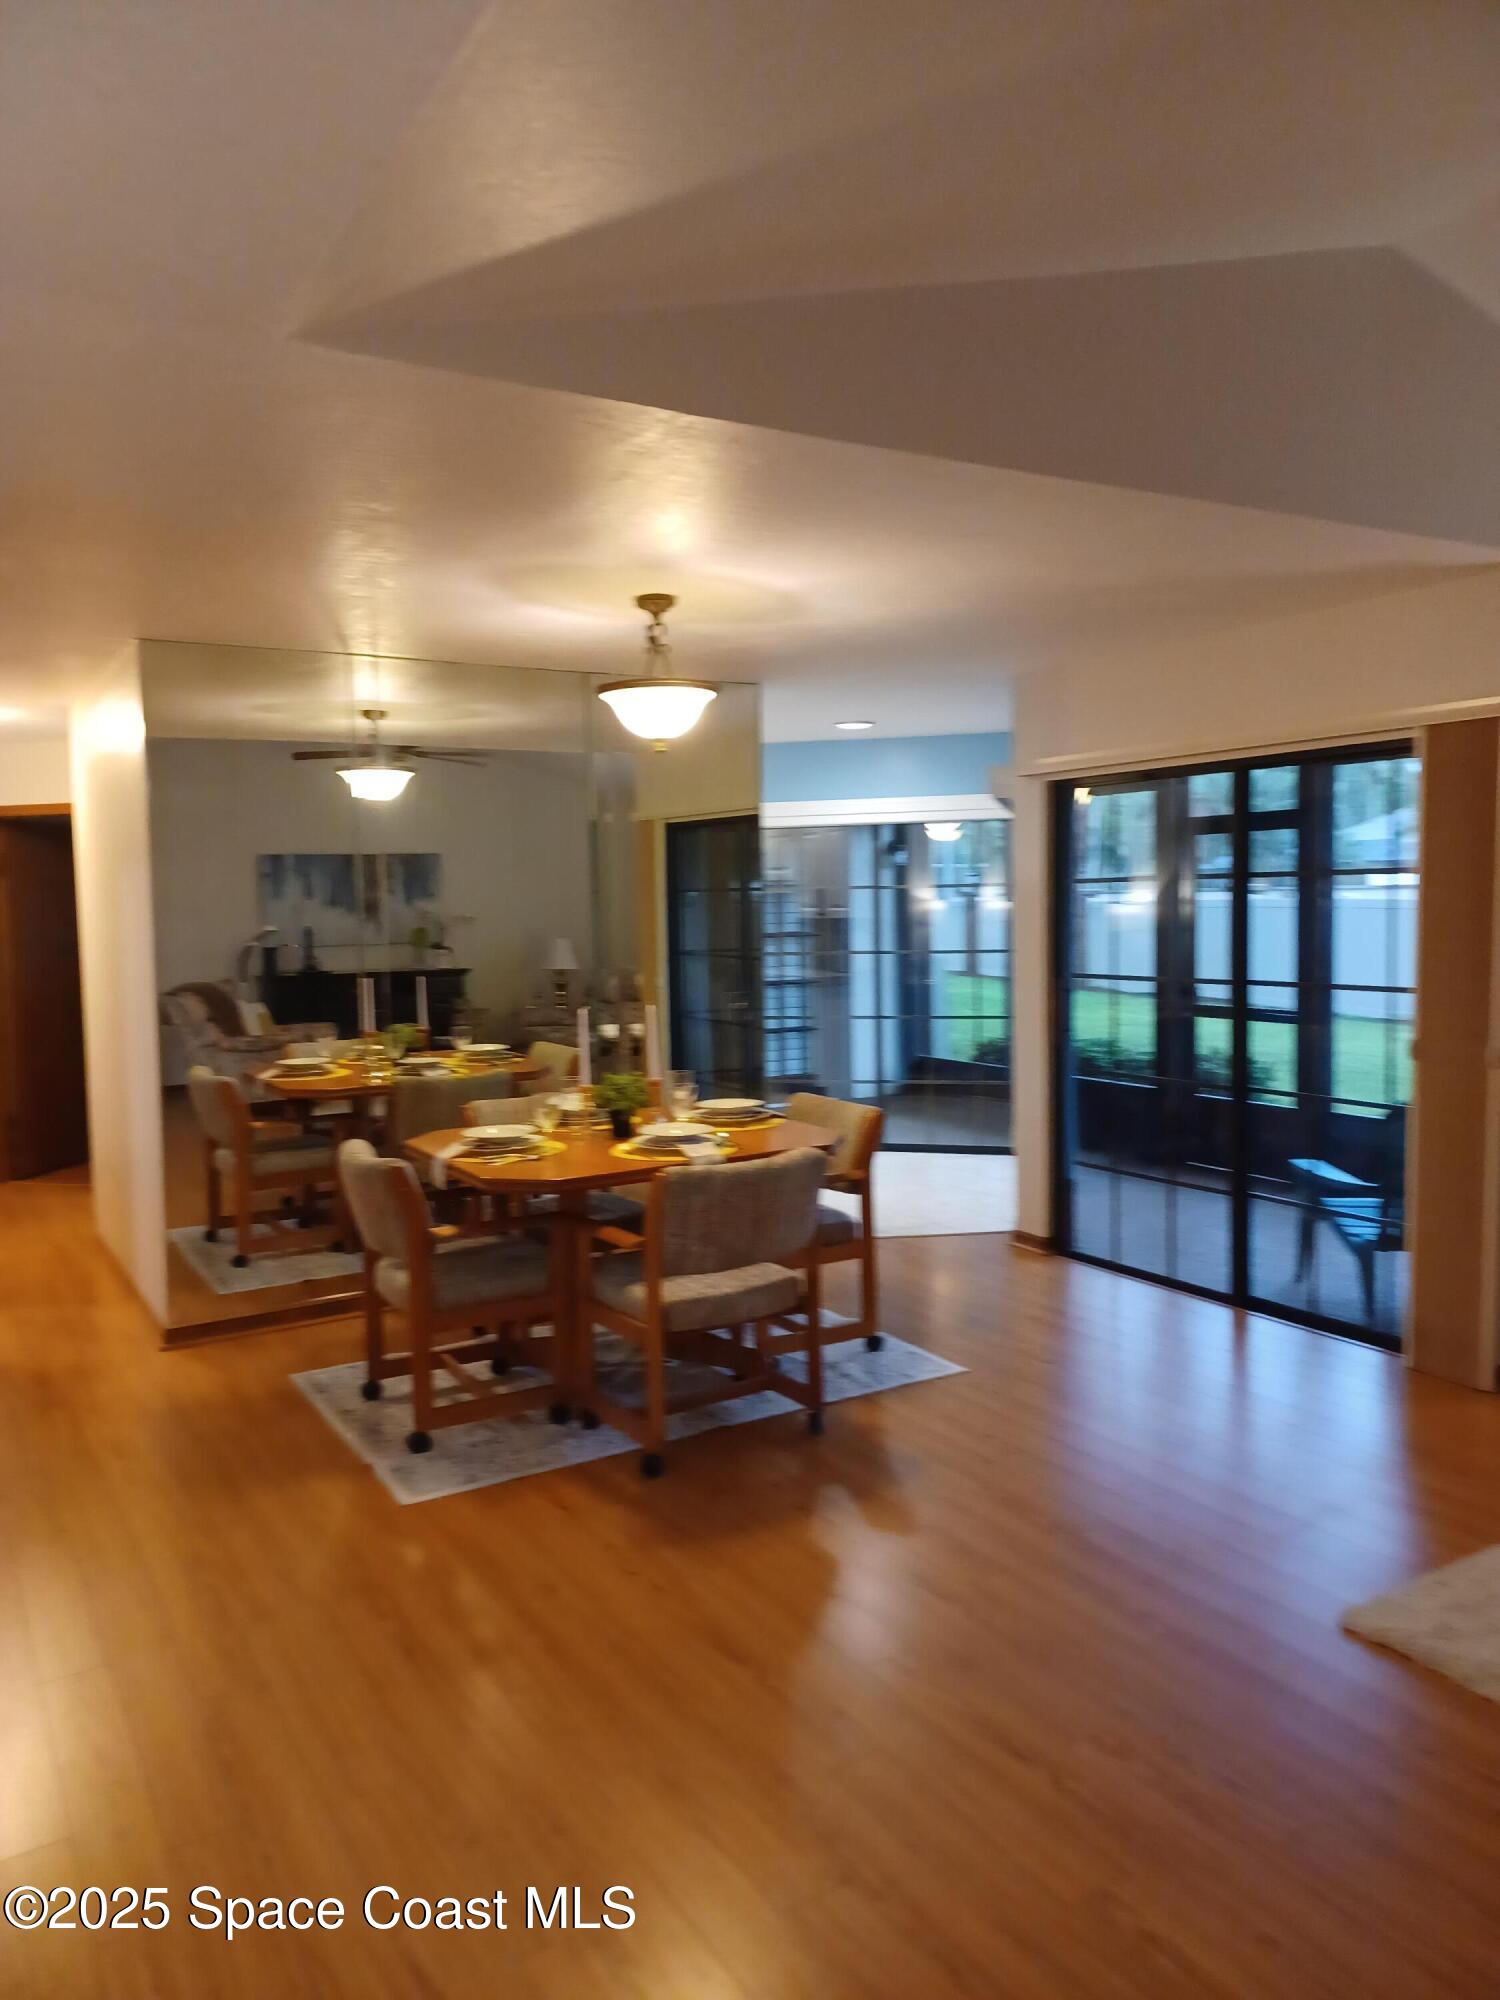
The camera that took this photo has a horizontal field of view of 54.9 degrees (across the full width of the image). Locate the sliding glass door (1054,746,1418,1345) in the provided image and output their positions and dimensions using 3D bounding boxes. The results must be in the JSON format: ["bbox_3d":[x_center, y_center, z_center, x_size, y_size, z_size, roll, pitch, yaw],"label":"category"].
[{"bbox_3d":[1.809,0.127,5.346,0.110,2.002,1.850,-3,4,-31],"label":"sliding glass door"}]

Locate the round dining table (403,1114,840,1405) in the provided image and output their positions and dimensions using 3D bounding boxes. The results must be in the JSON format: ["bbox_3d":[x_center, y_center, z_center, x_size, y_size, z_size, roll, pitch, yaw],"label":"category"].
[{"bbox_3d":[-0.400,0.831,4.697,1.260,0.765,1.070,-3,4,-32],"label":"round dining table"}]

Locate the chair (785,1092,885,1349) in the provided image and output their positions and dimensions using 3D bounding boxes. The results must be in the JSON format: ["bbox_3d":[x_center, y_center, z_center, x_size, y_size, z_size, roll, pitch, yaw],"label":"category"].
[{"bbox_3d":[0.099,0.770,4.971,0.535,0.832,0.570,-3,4,-32],"label":"chair"}]

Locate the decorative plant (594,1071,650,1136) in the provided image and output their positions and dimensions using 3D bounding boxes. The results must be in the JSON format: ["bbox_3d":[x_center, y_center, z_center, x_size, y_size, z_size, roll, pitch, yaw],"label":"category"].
[{"bbox_3d":[-0.419,0.343,4.729,0.170,0.206,0.170,-1,4,0],"label":"decorative plant"}]

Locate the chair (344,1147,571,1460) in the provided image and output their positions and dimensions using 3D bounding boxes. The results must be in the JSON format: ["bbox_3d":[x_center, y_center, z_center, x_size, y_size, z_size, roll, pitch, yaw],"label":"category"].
[{"bbox_3d":[-0.889,0.829,4.355,0.535,0.832,0.570,-3,4,-32],"label":"chair"}]

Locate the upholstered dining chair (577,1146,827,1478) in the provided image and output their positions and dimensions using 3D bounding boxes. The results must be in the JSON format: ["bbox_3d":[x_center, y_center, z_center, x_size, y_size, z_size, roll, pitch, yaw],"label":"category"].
[{"bbox_3d":[-0.136,0.831,4.118,0.575,0.832,0.535,-3,4,-32],"label":"upholstered dining chair"}]

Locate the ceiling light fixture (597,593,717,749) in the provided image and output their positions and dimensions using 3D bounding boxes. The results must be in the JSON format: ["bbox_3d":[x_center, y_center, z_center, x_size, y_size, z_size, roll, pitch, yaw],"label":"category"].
[{"bbox_3d":[-0.286,-0.994,4.411,0.365,0.470,0.365,-1,4,0],"label":"ceiling light fixture"}]

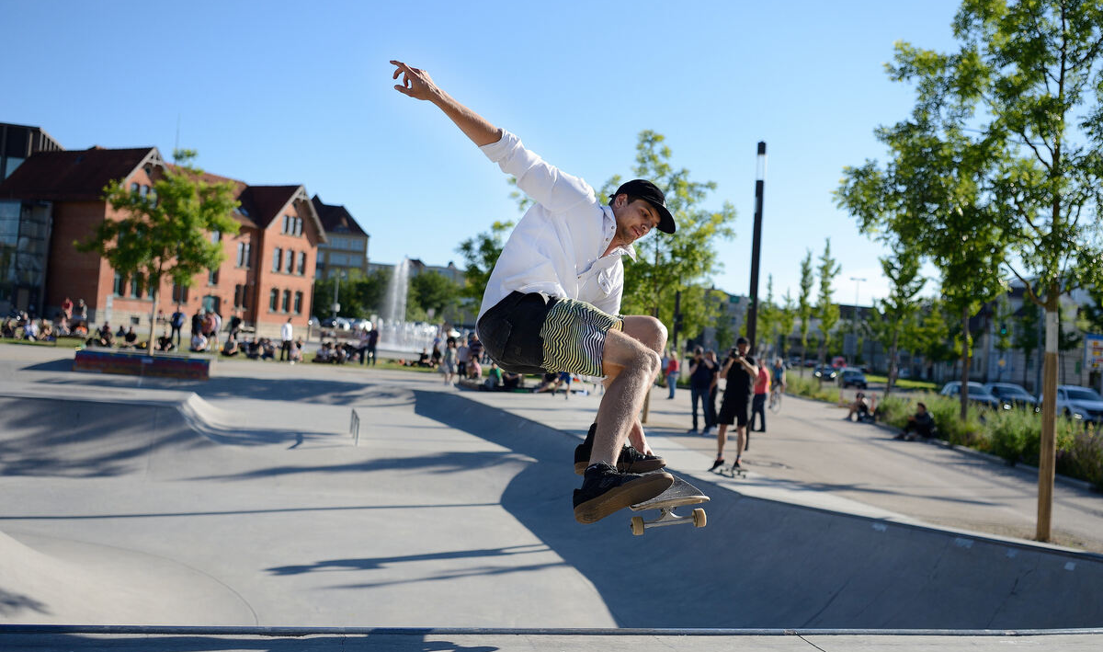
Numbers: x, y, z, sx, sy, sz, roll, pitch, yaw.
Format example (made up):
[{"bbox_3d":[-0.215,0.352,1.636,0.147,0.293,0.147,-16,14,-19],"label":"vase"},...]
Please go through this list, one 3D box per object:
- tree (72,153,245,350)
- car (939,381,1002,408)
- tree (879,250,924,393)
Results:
[{"bbox_3d":[-11.454,-2.138,28.500,4.600,6.000,4.600,4,-2,0],"label":"tree"},{"bbox_3d":[21.352,3.585,49.983,1.800,1.500,4.300,4,-1,5],"label":"car"},{"bbox_3d":[16.269,0.158,45.918,2.200,7.500,2.200,4,-1,0],"label":"tree"}]

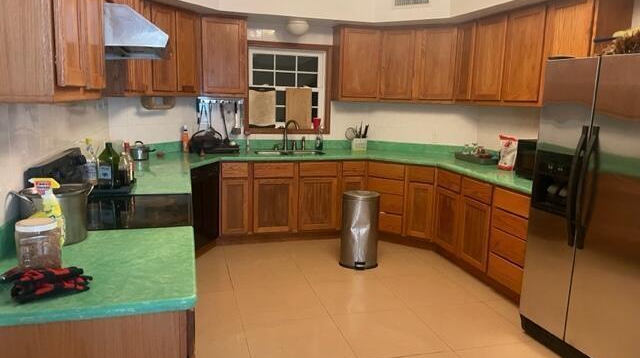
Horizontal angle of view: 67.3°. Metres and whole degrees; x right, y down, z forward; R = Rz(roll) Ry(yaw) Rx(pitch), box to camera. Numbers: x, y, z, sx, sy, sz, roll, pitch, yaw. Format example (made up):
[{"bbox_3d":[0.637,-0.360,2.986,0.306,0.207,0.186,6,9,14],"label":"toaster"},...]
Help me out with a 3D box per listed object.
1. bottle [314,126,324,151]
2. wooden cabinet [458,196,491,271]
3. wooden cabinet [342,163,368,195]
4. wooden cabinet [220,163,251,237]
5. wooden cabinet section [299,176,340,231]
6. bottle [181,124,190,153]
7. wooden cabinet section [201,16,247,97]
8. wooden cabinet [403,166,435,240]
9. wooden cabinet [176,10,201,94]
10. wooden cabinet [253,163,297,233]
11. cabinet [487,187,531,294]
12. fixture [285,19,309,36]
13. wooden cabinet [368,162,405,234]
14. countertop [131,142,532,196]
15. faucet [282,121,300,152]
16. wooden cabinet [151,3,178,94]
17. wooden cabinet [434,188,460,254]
[{"bbox_3d":[0.004,-0.434,5.425,0.069,0.255,0.054,0,10,-10],"label":"bottle"},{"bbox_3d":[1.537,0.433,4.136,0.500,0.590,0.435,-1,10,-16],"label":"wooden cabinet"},{"bbox_3d":[0.278,0.142,5.351,0.284,0.765,0.588,-1,10,-15],"label":"wooden cabinet"},{"bbox_3d":[-0.907,0.159,5.000,0.290,0.754,0.550,-1,10,-16],"label":"wooden cabinet"},{"bbox_3d":[-0.080,0.225,5.244,0.434,0.577,0.513,-1,10,-15],"label":"wooden cabinet section"},{"bbox_3d":[-1.346,-0.398,4.821,0.070,0.272,0.055,-6,12,-37],"label":"bottle"},{"bbox_3d":[-0.994,-1.234,4.925,0.464,0.784,0.316,-1,10,-15],"label":"wooden cabinet section"},{"bbox_3d":[1.134,0.210,5.082,0.324,0.765,0.588,7,11,29],"label":"wooden cabinet"},{"bbox_3d":[-1.351,-1.183,4.560,0.294,0.764,0.333,7,11,29],"label":"wooden cabinet"},{"bbox_3d":[-0.529,0.152,5.107,0.465,0.754,0.550,-1,10,-16],"label":"wooden cabinet"},{"bbox_3d":[1.682,0.458,3.717,0.550,0.754,0.445,-1,10,-16],"label":"cabinet"},{"bbox_3d":[-0.217,-1.478,4.709,0.220,0.125,0.220,2,10,0],"label":"fixture"},{"bbox_3d":[0.801,0.170,5.254,0.424,0.750,0.540,7,11,28],"label":"wooden cabinet"},{"bbox_3d":[0.061,-0.116,4.150,3.564,0.137,2.715,-1,10,-15],"label":"countertop"},{"bbox_3d":[-0.326,-0.455,5.275,0.225,0.333,0.059,10,13,41],"label":"faucet"},{"bbox_3d":[-1.498,-1.148,4.336,0.300,0.755,0.311,7,11,28],"label":"wooden cabinet"},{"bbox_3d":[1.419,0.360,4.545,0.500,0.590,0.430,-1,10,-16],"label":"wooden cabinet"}]

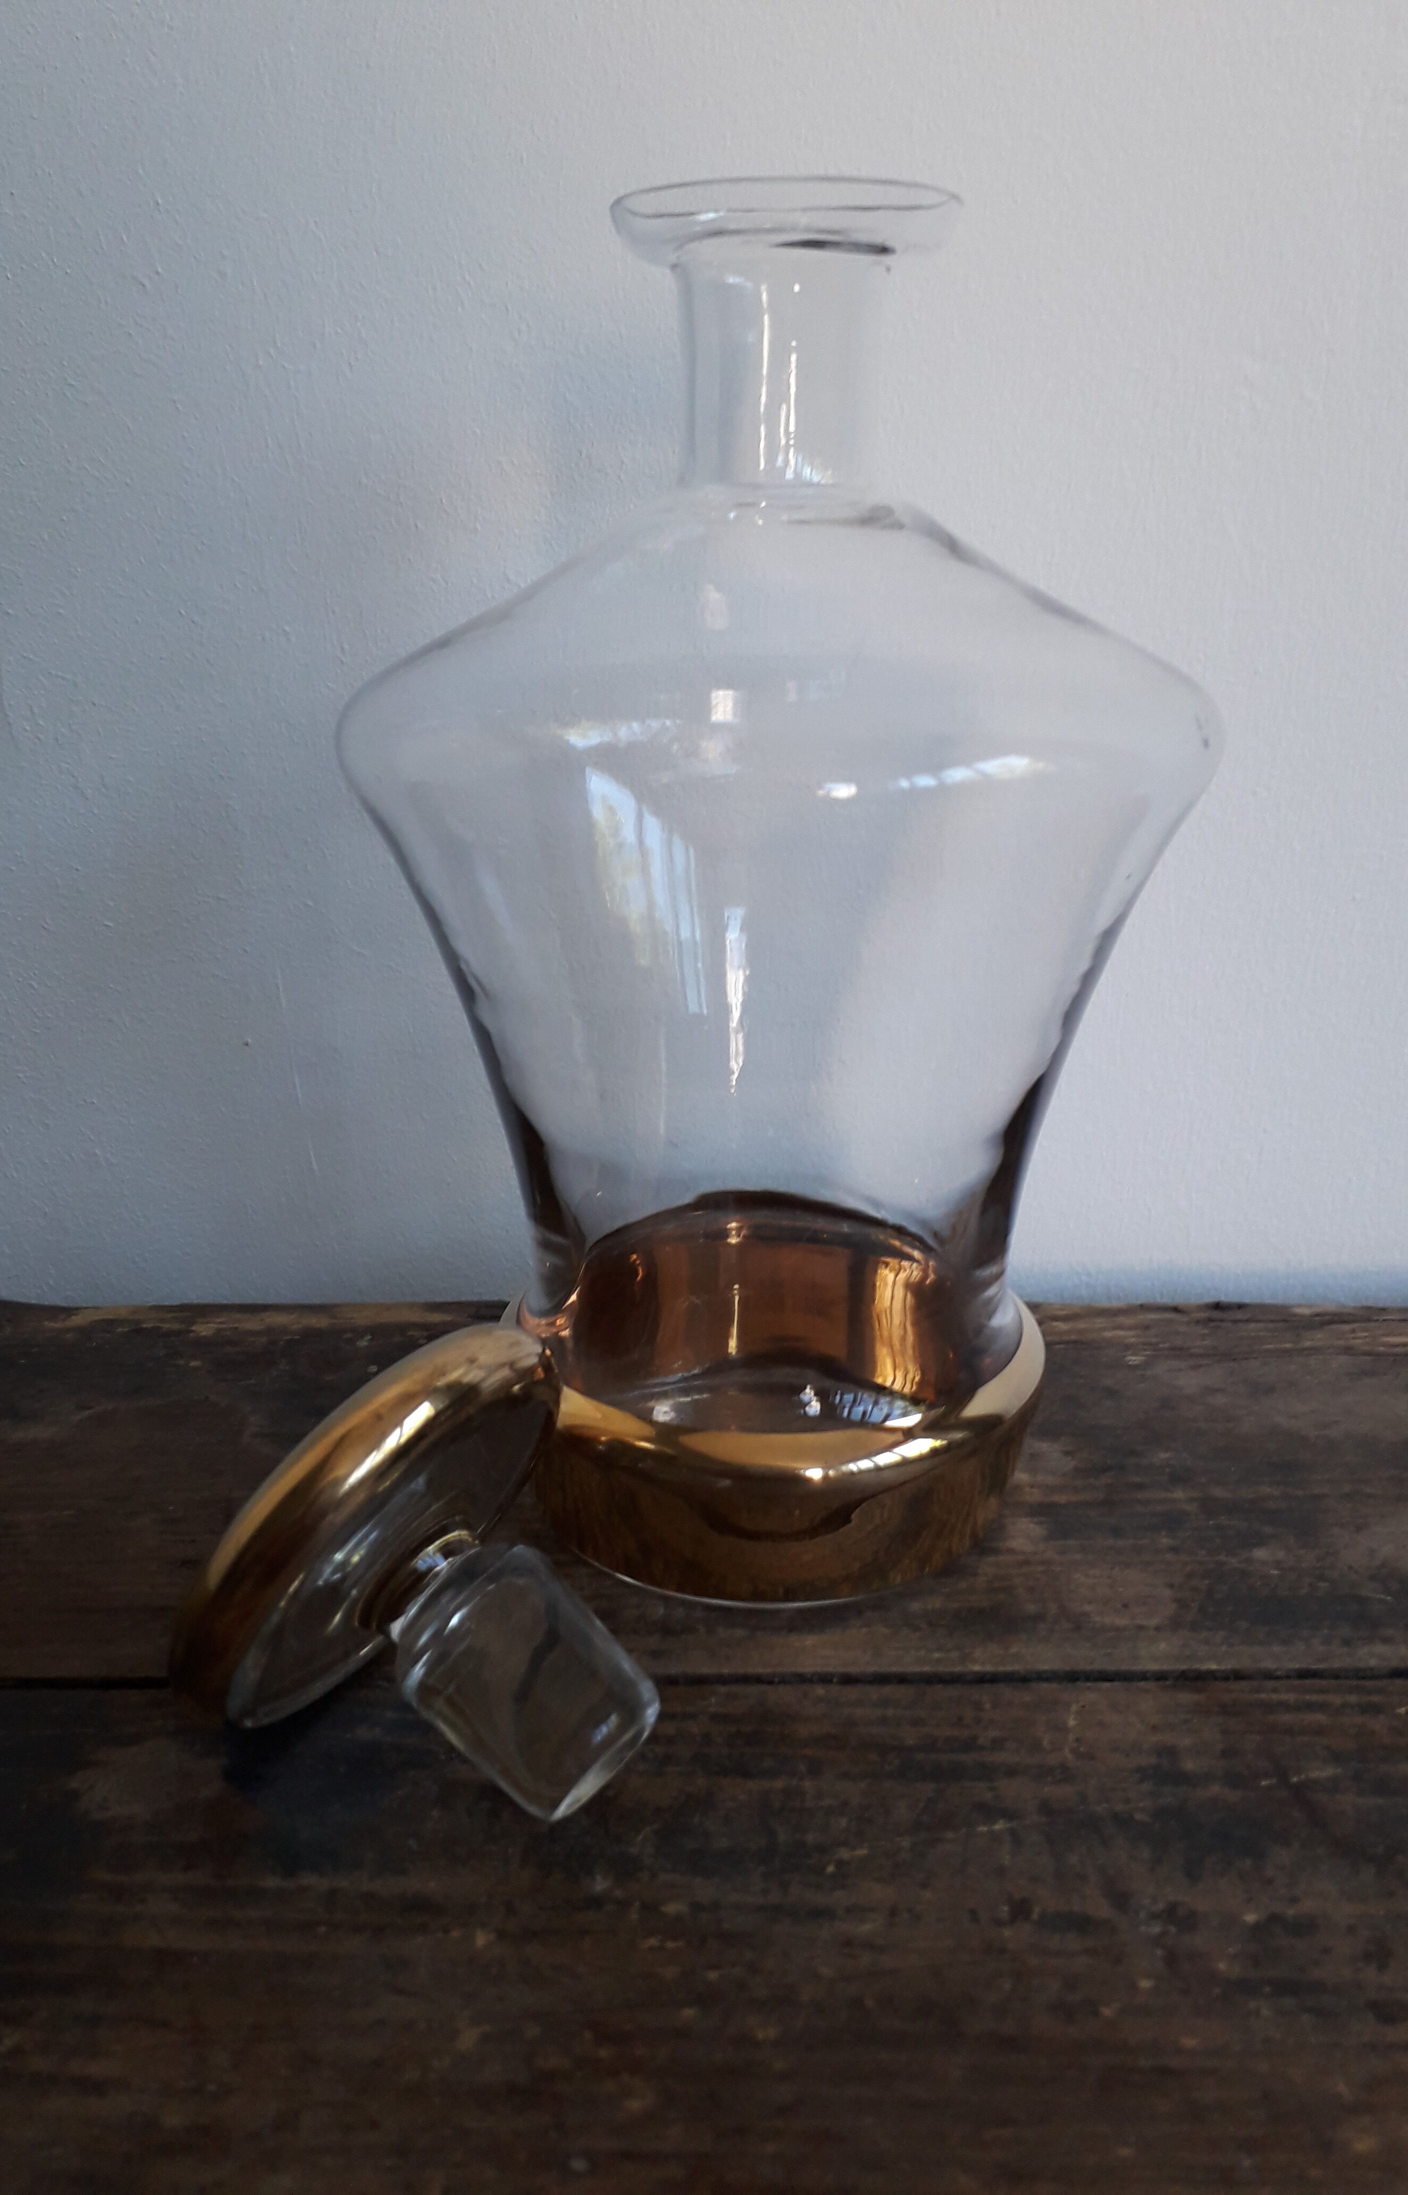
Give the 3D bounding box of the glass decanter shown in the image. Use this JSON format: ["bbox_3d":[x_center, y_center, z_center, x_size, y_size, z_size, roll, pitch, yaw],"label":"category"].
[{"bbox_3d":[0.013,-0.035,0.316,0.152,0.231,0.152,0,18,0],"label":"glass decanter"}]

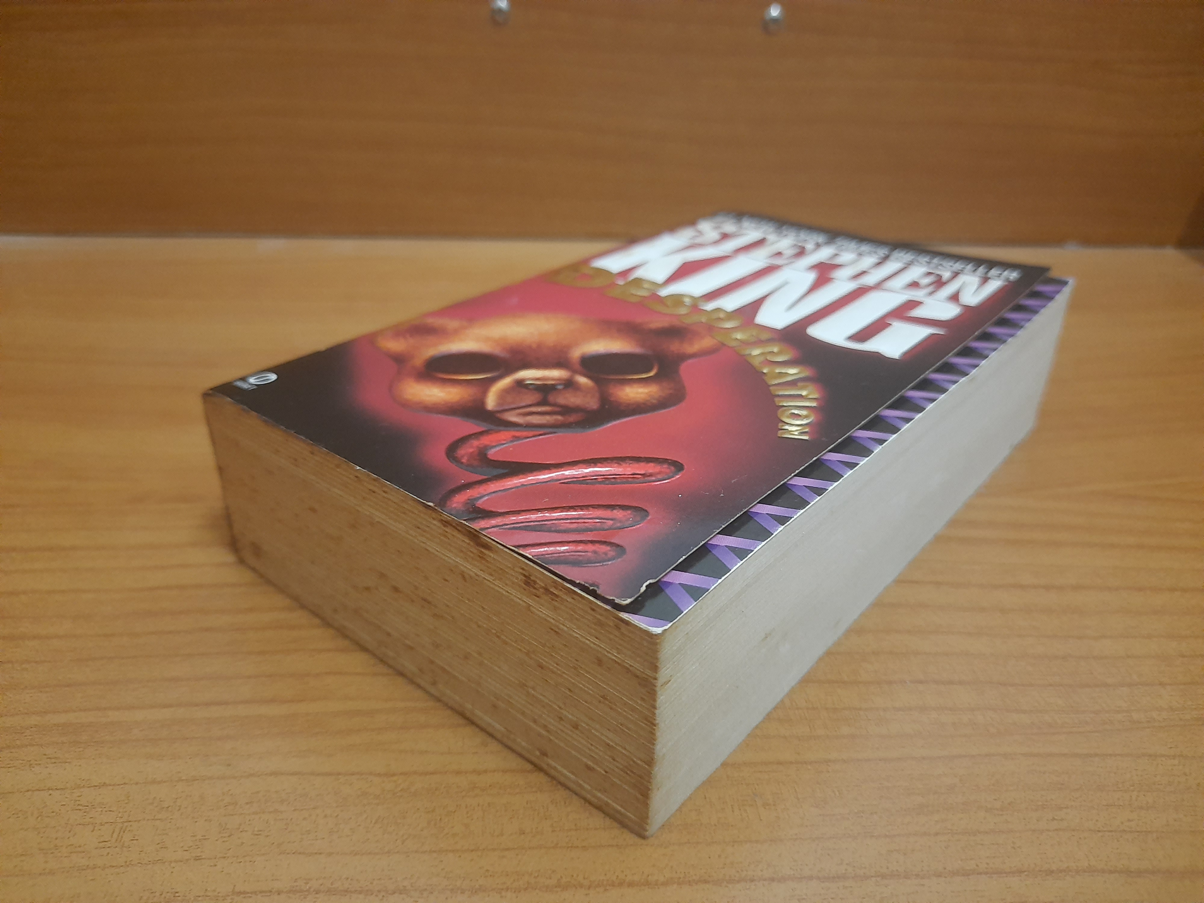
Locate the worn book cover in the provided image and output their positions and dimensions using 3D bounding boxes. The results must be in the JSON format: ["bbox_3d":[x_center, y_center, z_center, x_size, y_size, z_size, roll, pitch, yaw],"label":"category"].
[{"bbox_3d":[0.022,-0.010,0.203,0.107,0.040,0.174,22,36,35],"label":"worn book cover"}]

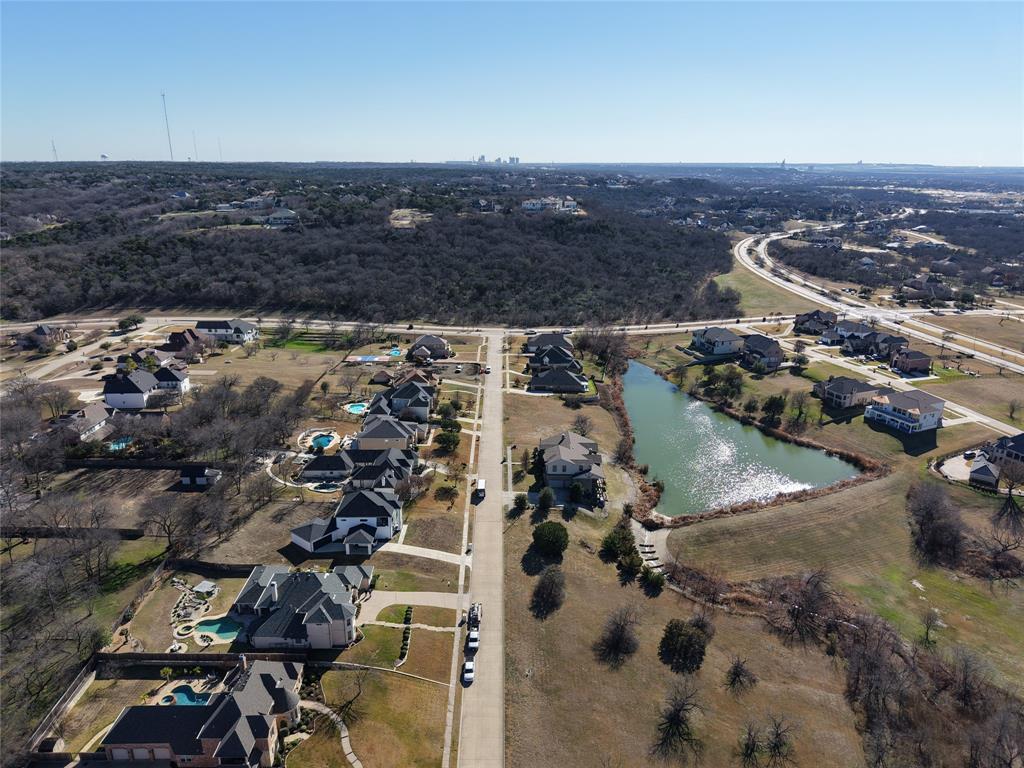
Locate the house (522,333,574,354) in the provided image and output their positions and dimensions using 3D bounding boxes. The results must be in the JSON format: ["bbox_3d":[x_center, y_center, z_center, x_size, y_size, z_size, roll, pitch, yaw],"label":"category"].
[{"bbox_3d":[20.570,-23.240,389.870,25.000,9.300,19.500,0,17,-1],"label":"house"}]

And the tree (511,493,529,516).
[{"bbox_3d":[2.720,36.190,219.440,4.180,5.440,4.180,0,17,0],"label":"tree"}]

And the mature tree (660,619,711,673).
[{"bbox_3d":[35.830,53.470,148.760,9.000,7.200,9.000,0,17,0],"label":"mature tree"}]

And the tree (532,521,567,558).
[{"bbox_3d":[10.960,42.200,195.610,10.000,8.300,10.000,0,17,-1],"label":"tree"}]

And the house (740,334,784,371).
[{"bbox_3d":[136.040,-17.540,378.980,14.580,12.340,20.410,-5,18,-14],"label":"house"}]

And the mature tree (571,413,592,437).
[{"bbox_3d":[28.350,16.110,284.000,8.000,9.200,8.000,0,17,-1],"label":"mature tree"}]

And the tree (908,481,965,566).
[{"bbox_3d":[123.480,39.270,206.370,12.500,14.000,12.500,0,17,-1],"label":"tree"}]

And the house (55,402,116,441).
[{"bbox_3d":[-161.050,14.880,269.430,25.000,7.500,27.000,0,17,-1],"label":"house"}]

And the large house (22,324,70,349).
[{"bbox_3d":[-274.990,-30.000,421.400,17.490,10.690,20.890,8,19,24],"label":"large house"}]

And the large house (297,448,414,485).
[{"bbox_3d":[-53.180,28.530,238.290,37.000,10.500,23.000,0,17,-1],"label":"large house"}]

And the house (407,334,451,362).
[{"bbox_3d":[-44.700,-20.970,392.670,20.890,10.690,23.320,0,17,0],"label":"house"}]

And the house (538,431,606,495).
[{"bbox_3d":[19.220,23.980,237.520,20.000,10.300,35.000,0,17,-1],"label":"house"}]

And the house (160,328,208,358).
[{"bbox_3d":[-180.420,-25.730,397.150,24.000,8.500,24.000,0,17,-1],"label":"house"}]

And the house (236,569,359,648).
[{"bbox_3d":[-50.240,49.900,168.140,29.640,10.010,26.720,0,17,0],"label":"house"}]

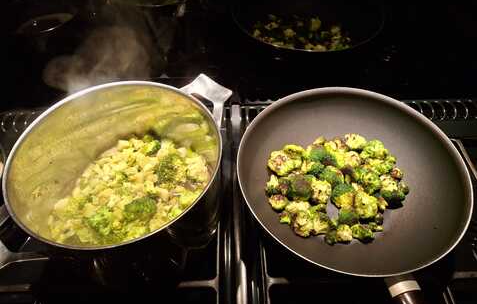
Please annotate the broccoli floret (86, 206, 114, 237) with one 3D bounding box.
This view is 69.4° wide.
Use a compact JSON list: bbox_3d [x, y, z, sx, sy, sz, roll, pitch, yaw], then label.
[{"bbox_3d":[-0.168,0.085,0.419,0.033,0.029,0.036,-3,51,0],"label":"broccoli floret"}]

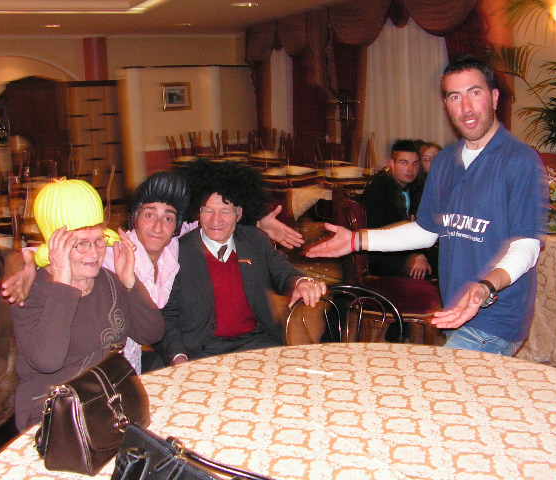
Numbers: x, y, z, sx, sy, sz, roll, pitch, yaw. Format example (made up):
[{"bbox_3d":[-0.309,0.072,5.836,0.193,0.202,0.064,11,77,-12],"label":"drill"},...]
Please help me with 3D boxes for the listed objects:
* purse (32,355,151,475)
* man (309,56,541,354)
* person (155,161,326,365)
[{"bbox_3d":[-0.419,0.378,1.514,0.140,0.190,0.245,4,12,19],"label":"purse"},{"bbox_3d":[0.492,0.262,2.150,0.640,1.670,0.580,10,16,41],"label":"man"},{"bbox_3d":[-0.106,0.410,2.323,0.600,1.310,0.720,-3,12,-12],"label":"person"}]

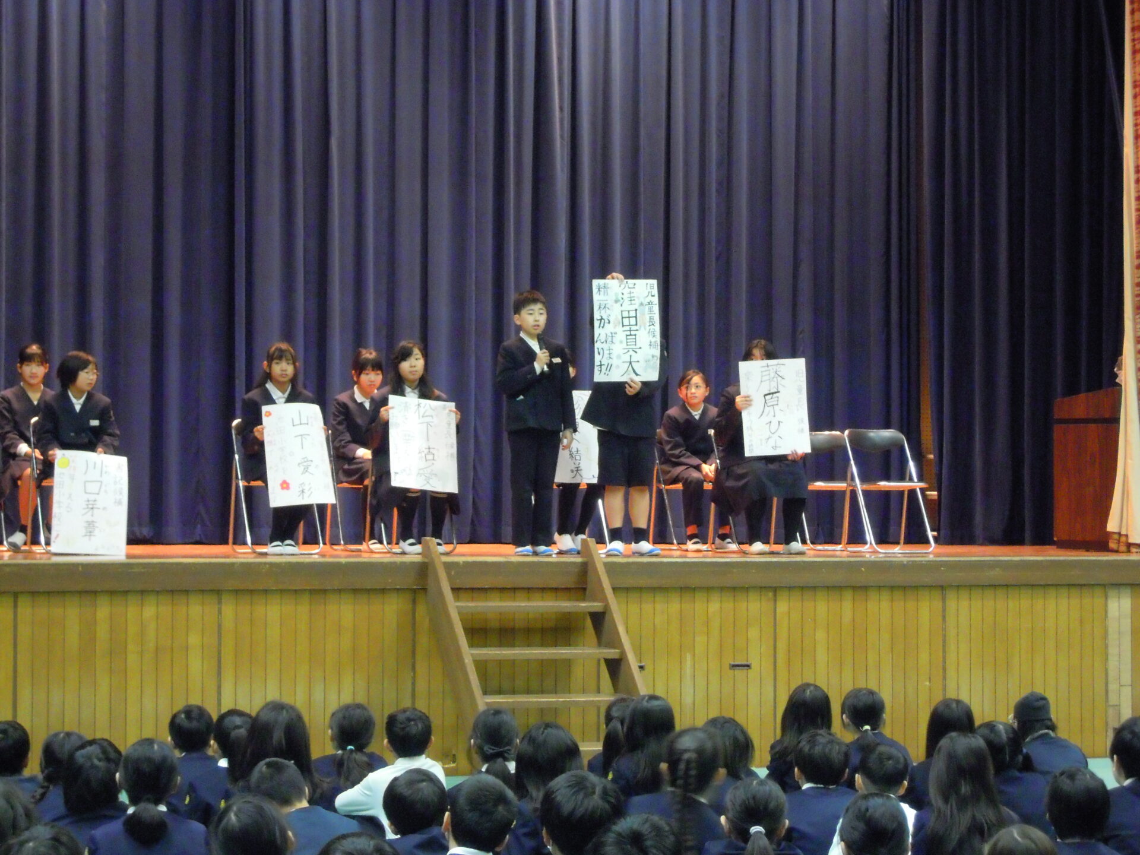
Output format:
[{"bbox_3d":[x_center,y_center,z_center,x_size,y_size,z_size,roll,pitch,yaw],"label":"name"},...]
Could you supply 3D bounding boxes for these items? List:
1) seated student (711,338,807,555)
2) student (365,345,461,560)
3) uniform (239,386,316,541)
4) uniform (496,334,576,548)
[{"bbox_3d":[1.110,0.110,19.050,0.450,1.234,0.740,1,-1,-22],"label":"seated student"},{"bbox_3d":[-0.861,0.114,18.250,0.440,1.170,0.720,1,-1,-18],"label":"student"},{"bbox_3d":[-1.625,0.204,18.400,0.420,0.900,0.500,1,-2,-18],"label":"uniform"},{"bbox_3d":[-0.188,0.074,18.250,0.430,1.190,0.280,1,-2,-20],"label":"uniform"}]

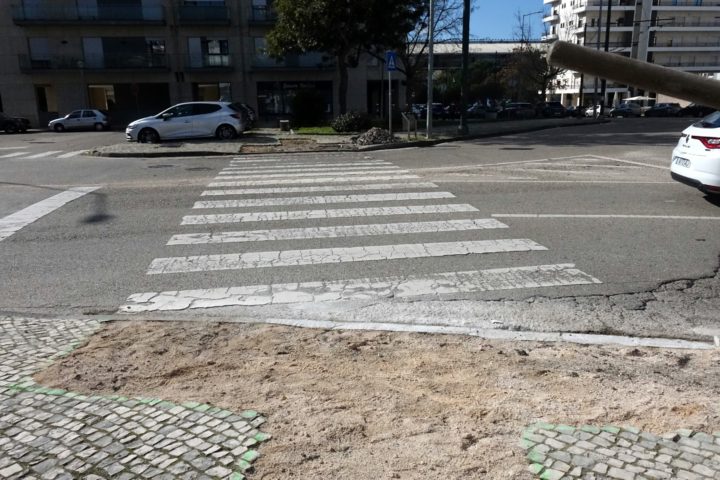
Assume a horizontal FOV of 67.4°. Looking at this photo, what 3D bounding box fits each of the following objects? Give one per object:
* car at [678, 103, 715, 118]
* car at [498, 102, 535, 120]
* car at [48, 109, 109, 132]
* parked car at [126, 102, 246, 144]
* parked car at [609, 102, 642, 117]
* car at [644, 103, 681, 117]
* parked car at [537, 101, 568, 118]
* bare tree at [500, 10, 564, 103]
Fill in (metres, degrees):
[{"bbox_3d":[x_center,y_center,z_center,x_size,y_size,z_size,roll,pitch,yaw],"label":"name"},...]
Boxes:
[{"bbox_3d":[37.611,-14.367,60.000,4.300,1.460,1.780,-4,15,-11],"label":"car"},{"bbox_3d":[15.360,-12.622,53.000,4.400,1.550,1.820,-9,16,-29],"label":"car"},{"bbox_3d":[-19.600,-8.300,37.700,3.900,1.410,1.650,-7,15,-21],"label":"car"},{"bbox_3d":[-6.330,-4.330,19.600,4.070,1.460,1.750,-5,15,-14],"label":"parked car"},{"bbox_3d":[29.611,-14.389,60.000,4.150,1.500,1.760,-5,15,-14],"label":"parked car"},{"bbox_3d":[33.611,-14.367,60.000,4.250,1.460,1.770,-4,15,-11],"label":"car"},{"bbox_3d":[18.992,-12.730,53.000,1.830,1.580,4.300,7,16,29],"label":"parked car"},{"bbox_3d":[17.803,-18.027,55.702,6.300,10.520,5.985,-1,14,0],"label":"bare tree"}]

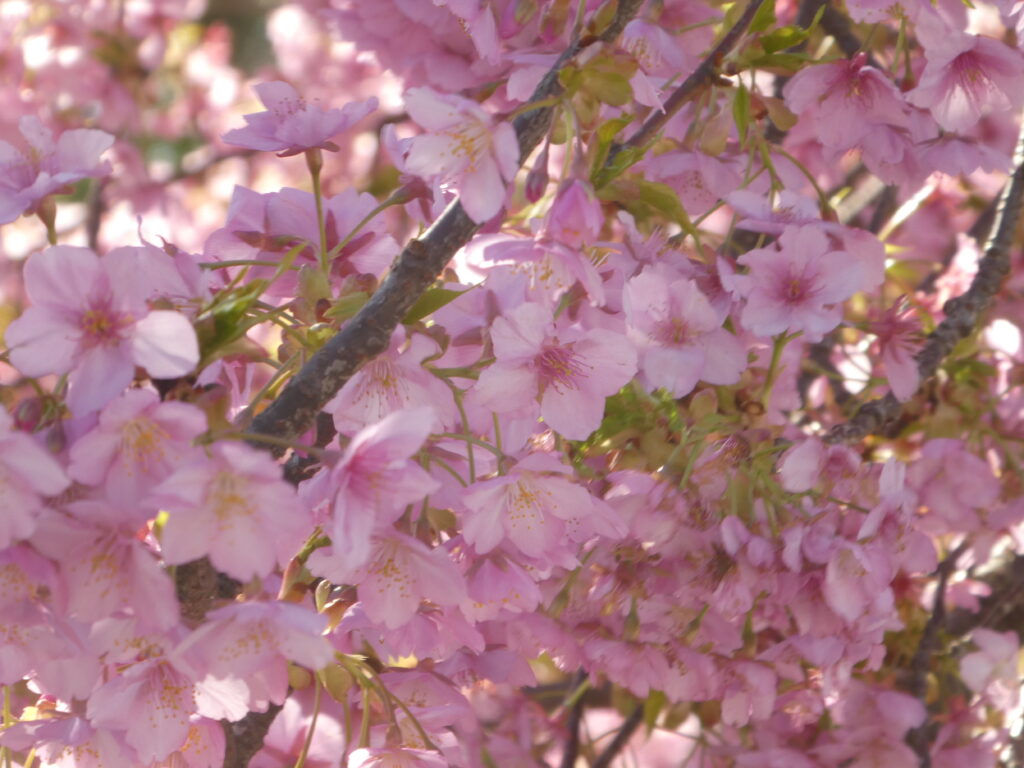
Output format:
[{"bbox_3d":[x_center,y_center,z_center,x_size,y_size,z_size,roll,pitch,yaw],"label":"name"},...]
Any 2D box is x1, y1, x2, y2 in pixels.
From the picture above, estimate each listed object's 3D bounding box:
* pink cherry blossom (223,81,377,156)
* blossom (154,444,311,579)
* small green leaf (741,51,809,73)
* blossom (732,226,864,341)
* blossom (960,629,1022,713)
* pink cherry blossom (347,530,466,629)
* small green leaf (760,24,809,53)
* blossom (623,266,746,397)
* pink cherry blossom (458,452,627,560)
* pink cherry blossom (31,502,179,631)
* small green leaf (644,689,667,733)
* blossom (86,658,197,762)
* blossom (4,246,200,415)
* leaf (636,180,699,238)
[{"bbox_3d":[-0.050,-0.063,1.500,0.036,0.016,0.031,-10,0,0],"label":"pink cherry blossom"},{"bbox_3d":[-0.062,0.028,1.400,0.035,0.031,0.019,0,27,0],"label":"blossom"},{"bbox_3d":[0.065,-0.080,1.570,0.017,0.007,0.004,3,-53,11],"label":"small green leaf"},{"bbox_3d":[0.073,-0.026,1.620,0.034,0.031,0.016,0,0,0],"label":"blossom"},{"bbox_3d":[0.132,0.079,1.750,0.019,0.023,0.016,0,18,18],"label":"blossom"},{"bbox_3d":[-0.025,0.045,1.470,0.030,0.023,0.018,0,33,-3],"label":"pink cherry blossom"},{"bbox_3d":[0.068,-0.086,1.580,0.013,0.008,0.005,-14,-55,11],"label":"small green leaf"},{"bbox_3d":[0.044,-0.013,1.600,0.031,0.033,0.017,0,3,0],"label":"blossom"},{"bbox_3d":[0.007,0.029,1.500,0.037,0.024,0.018,0,33,3],"label":"pink cherry blossom"},{"bbox_3d":[-0.091,0.041,1.420,0.033,0.030,0.020,0,30,0],"label":"pink cherry blossom"},{"bbox_3d":[0.039,0.089,1.720,0.006,0.013,0.004,0,-12,0],"label":"small green leaf"},{"bbox_3d":[-0.084,0.074,1.440,0.029,0.020,0.027,-2,-52,9],"label":"blossom"},{"bbox_3d":[-0.092,-0.012,1.420,0.044,0.038,0.017,0,0,-2],"label":"blossom"},{"bbox_3d":[0.038,-0.042,1.530,0.010,0.021,0.006,-24,-27,-56],"label":"leaf"}]

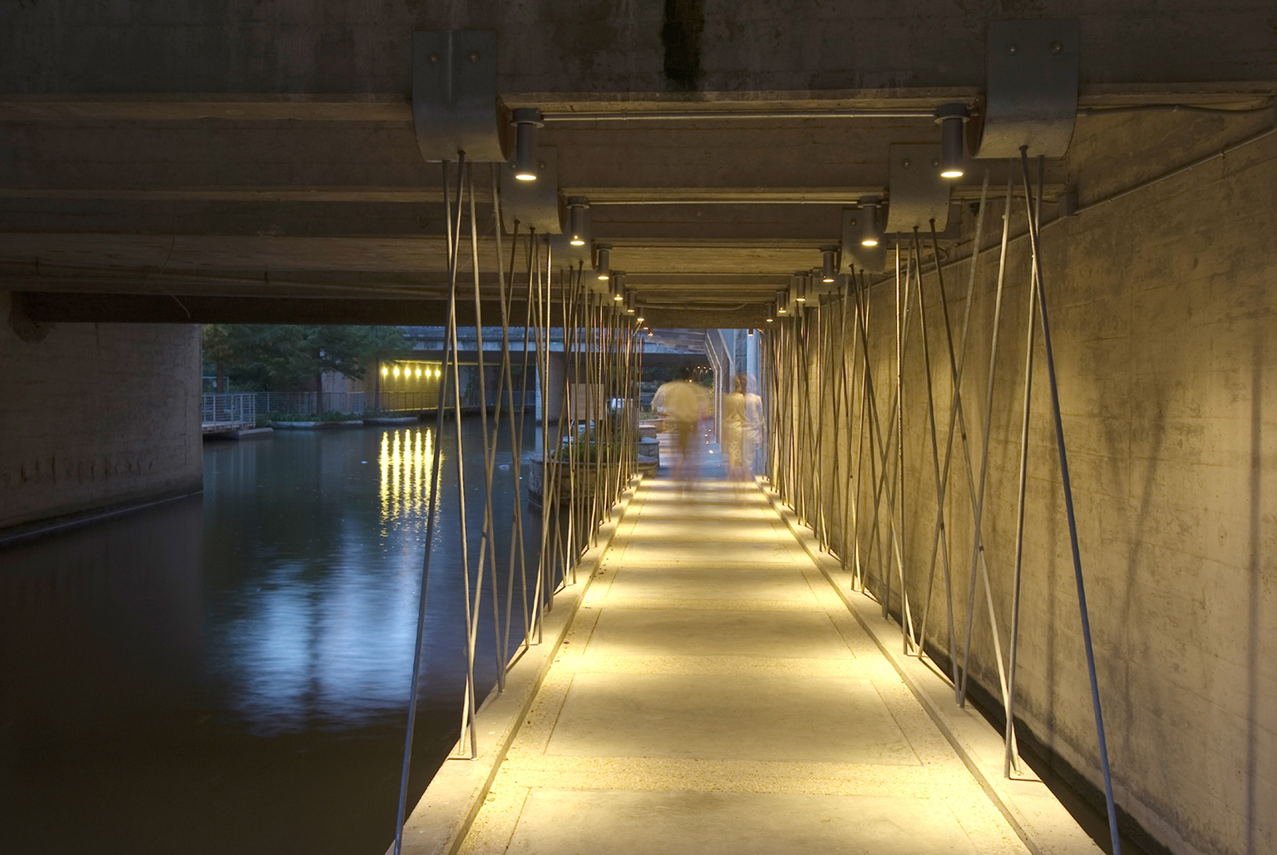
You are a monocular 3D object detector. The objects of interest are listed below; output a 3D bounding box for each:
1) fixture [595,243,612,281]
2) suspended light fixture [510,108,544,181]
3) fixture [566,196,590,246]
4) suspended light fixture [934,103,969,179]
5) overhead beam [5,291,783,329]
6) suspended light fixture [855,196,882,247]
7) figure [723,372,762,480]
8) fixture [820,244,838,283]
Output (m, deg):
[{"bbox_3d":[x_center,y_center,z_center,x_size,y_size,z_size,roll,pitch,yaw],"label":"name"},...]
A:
[{"bbox_3d":[-0.241,-1.142,8.820,0.121,0.243,0.121,1,2,2],"label":"fixture"},{"bbox_3d":[-0.406,-1.025,4.640,0.121,0.243,0.121,1,2,2],"label":"suspended light fixture"},{"bbox_3d":[-0.316,-1.093,6.750,0.121,0.243,0.121,1,2,2],"label":"fixture"},{"bbox_3d":[1.117,-1.014,4.550,0.121,0.243,0.121,1,2,2],"label":"suspended light fixture"},{"bbox_3d":[-3.393,-1.583,17.454,10.496,0.420,0.350,1,2,4],"label":"overhead beam"},{"bbox_3d":[1.206,-1.074,6.660,0.121,0.243,0.121,1,2,2],"label":"suspended light fixture"},{"bbox_3d":[1.557,0.007,19.000,0.520,1.690,0.360,1,2,2],"label":"figure"},{"bbox_3d":[1.303,-1.117,8.720,0.121,0.243,0.121,1,2,2],"label":"fixture"}]

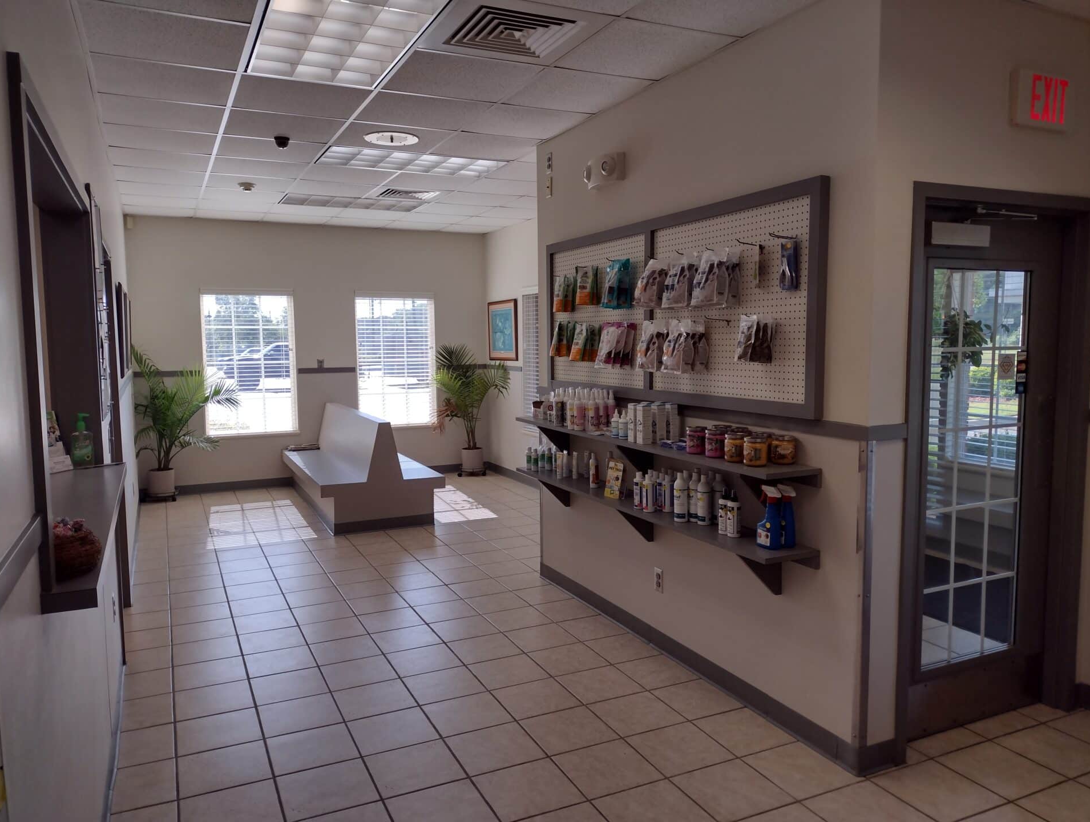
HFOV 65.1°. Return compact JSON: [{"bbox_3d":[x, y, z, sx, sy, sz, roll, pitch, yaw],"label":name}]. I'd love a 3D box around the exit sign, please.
[{"bbox_3d":[1.774,-1.099,3.050,0.298,0.193,0.037,-3,5,-25],"label":"exit sign"}]

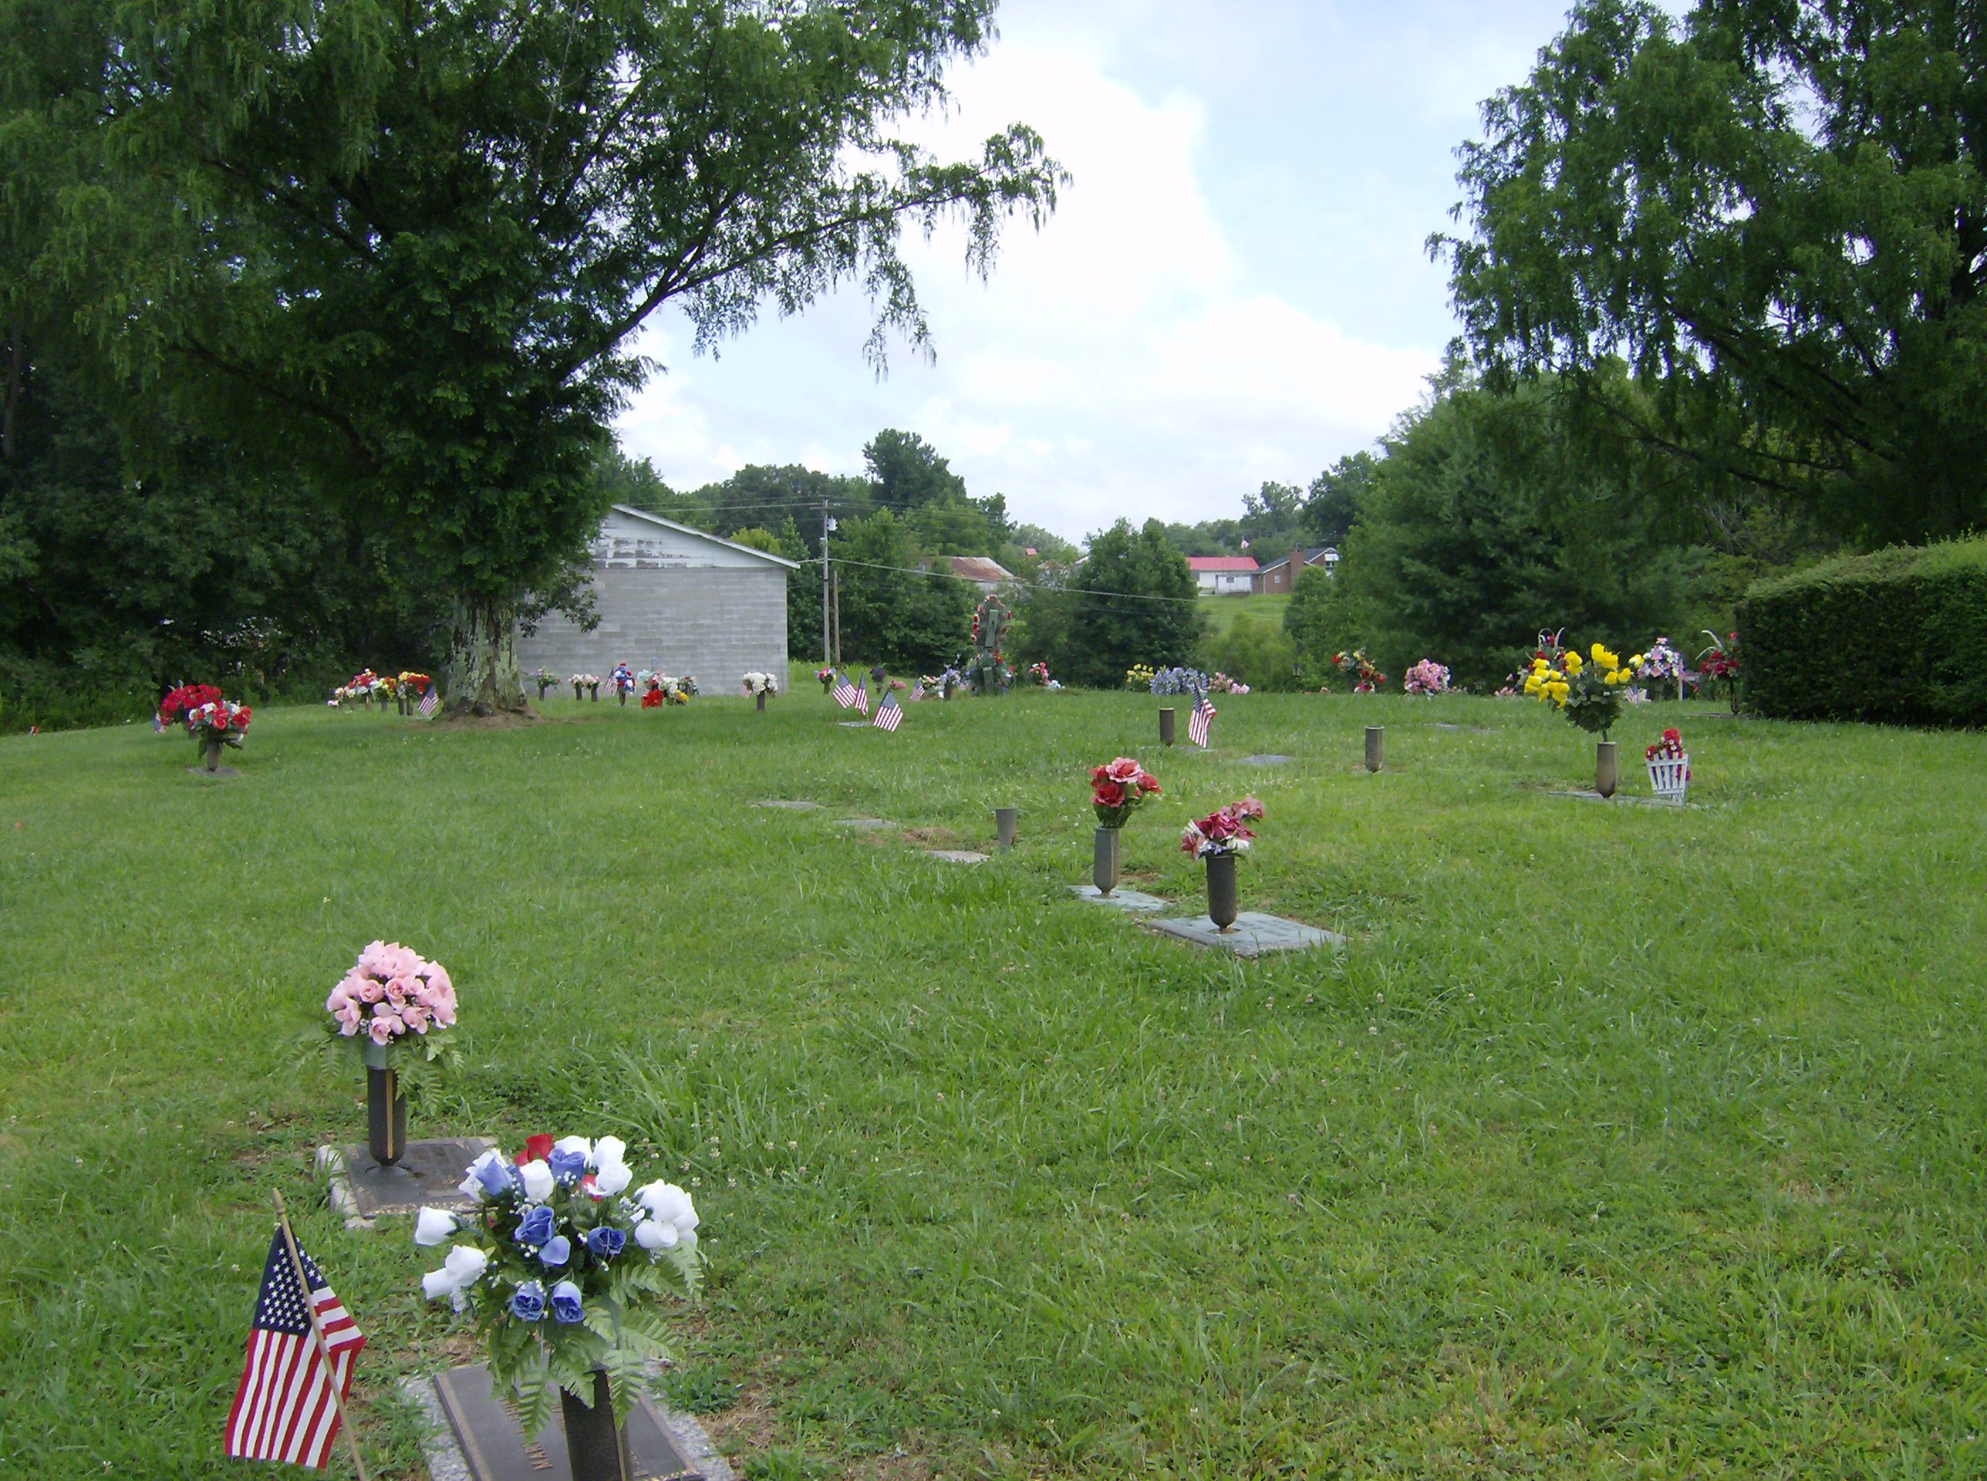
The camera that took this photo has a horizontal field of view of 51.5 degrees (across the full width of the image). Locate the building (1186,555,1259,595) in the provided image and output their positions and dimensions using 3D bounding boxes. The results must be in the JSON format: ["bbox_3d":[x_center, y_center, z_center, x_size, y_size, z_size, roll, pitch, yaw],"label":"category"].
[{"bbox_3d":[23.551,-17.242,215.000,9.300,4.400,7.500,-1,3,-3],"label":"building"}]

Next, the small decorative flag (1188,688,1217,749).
[{"bbox_3d":[1.367,-0.148,13.500,0.180,0.385,0.110,1,6,6],"label":"small decorative flag"}]

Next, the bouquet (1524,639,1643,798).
[{"bbox_3d":[2.918,-0.111,10.200,0.590,0.790,0.480,0,3,16],"label":"bouquet"}]

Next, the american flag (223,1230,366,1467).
[{"bbox_3d":[-1.152,0.999,3.400,0.220,0.380,0.120,-2,6,-19],"label":"american flag"}]

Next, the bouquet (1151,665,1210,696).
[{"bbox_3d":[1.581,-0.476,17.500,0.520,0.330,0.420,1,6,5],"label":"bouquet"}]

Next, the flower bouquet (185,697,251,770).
[{"bbox_3d":[-5.979,-0.047,15.900,0.480,0.560,0.450,-2,6,-21],"label":"flower bouquet"}]

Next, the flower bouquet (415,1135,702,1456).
[{"bbox_3d":[-0.720,0.928,3.420,0.470,0.540,0.420,-1,3,-12],"label":"flower bouquet"}]

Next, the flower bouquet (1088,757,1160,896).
[{"bbox_3d":[0.523,0.344,8.220,0.285,0.560,0.260,0,3,4],"label":"flower bouquet"}]

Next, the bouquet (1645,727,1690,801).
[{"bbox_3d":[3.284,0.121,10.050,0.225,0.375,0.190,0,3,18],"label":"bouquet"}]

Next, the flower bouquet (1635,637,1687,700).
[{"bbox_3d":[5.121,-0.533,15.800,0.400,0.510,0.360,2,6,18],"label":"flower bouquet"}]

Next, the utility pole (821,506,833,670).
[{"bbox_3d":[-9.307,-8.559,115.000,0.500,9.225,0.400,0,6,-5],"label":"utility pole"}]

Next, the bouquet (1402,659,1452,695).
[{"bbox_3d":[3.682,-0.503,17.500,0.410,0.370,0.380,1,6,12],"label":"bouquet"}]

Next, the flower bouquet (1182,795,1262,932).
[{"bbox_3d":[0.771,0.415,6.950,0.280,0.445,0.260,1,6,6],"label":"flower bouquet"}]

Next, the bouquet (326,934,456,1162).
[{"bbox_3d":[-1.510,0.784,5.170,0.350,0.570,0.340,-2,3,-17],"label":"bouquet"}]

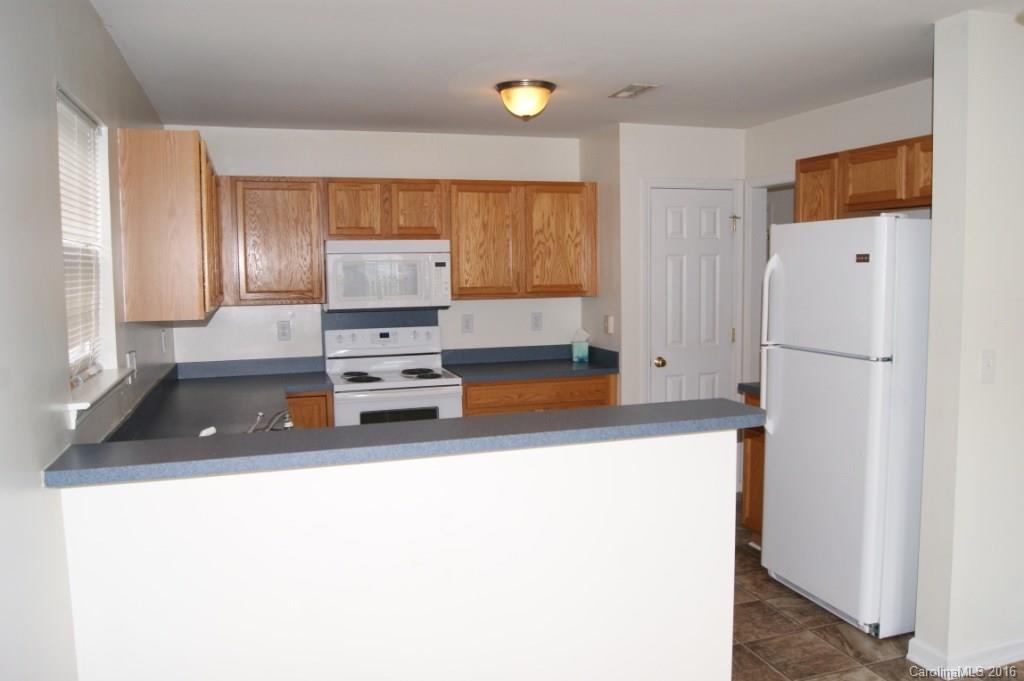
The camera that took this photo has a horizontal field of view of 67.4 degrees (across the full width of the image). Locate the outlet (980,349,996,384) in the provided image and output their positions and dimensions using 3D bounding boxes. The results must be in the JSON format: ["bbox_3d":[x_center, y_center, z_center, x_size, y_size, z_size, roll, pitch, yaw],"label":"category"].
[{"bbox_3d":[1.704,0.096,2.737,0.074,0.120,0.010,-2,5,-18],"label":"outlet"}]

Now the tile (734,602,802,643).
[{"bbox_3d":[1.052,1.229,3.342,0.319,0.010,0.320,-3,5,-18],"label":"tile"}]

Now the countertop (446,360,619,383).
[{"bbox_3d":[0.103,0.194,5.045,1.034,0.040,0.620,-3,5,-18],"label":"countertop"}]

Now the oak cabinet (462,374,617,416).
[{"bbox_3d":[0.108,0.652,5.179,1.035,0.876,0.628,-2,5,-16],"label":"oak cabinet"}]

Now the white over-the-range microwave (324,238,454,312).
[{"bbox_3d":[-0.792,-0.414,4.850,0.759,0.415,0.385,-2,6,-18],"label":"white over-the-range microwave"}]

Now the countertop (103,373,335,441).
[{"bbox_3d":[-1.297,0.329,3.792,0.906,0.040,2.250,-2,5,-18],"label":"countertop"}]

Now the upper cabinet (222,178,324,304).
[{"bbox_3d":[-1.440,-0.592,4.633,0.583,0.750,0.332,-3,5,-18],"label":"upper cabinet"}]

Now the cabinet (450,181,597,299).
[{"bbox_3d":[0.043,-0.658,5.106,1.011,0.750,0.332,-3,5,-18],"label":"cabinet"}]

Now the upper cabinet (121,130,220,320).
[{"bbox_3d":[-1.623,-0.519,3.768,0.325,0.763,1.454,-2,5,-18],"label":"upper cabinet"}]

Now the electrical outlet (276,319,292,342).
[{"bbox_3d":[-1.436,-0.055,4.848,0.070,0.117,0.012,-3,5,-18],"label":"electrical outlet"}]

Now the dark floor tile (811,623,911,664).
[{"bbox_3d":[1.456,1.236,3.153,0.329,0.010,0.329,-2,5,-18],"label":"dark floor tile"}]

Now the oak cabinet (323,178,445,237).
[{"bbox_3d":[-0.803,-0.809,4.821,0.761,0.372,0.332,-3,5,-18],"label":"oak cabinet"}]

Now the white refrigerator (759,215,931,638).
[{"bbox_3d":[1.642,0.336,3.454,0.765,1.745,0.740,-2,5,-18],"label":"white refrigerator"}]

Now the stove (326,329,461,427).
[{"bbox_3d":[-0.749,0.529,4.803,0.757,1.175,0.670,-2,5,-18],"label":"stove"}]

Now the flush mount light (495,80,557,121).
[{"bbox_3d":[0.077,-1.154,3.728,0.298,0.175,0.298,-1,5,0],"label":"flush mount light"}]

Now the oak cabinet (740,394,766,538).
[{"bbox_3d":[1.619,0.695,4.135,0.615,0.825,0.430,-2,5,-18],"label":"oak cabinet"}]

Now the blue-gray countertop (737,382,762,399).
[{"bbox_3d":[1.583,0.256,4.083,0.638,0.040,0.357,-3,5,-18],"label":"blue-gray countertop"}]

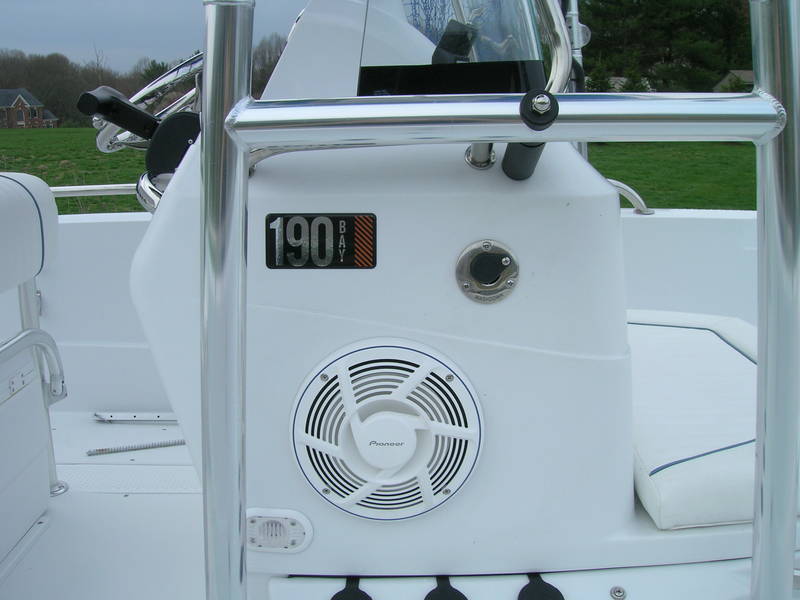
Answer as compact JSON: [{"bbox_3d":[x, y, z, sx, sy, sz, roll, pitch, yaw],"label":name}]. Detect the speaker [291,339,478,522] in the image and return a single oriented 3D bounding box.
[{"bbox_3d":[-0.012,0.125,0.732,0.184,0.184,0.030,-1,14,-1],"label":"speaker"}]

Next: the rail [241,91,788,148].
[{"bbox_3d":[0.085,-0.145,0.633,0.449,0.039,0.039,-1,14,0],"label":"rail"}]

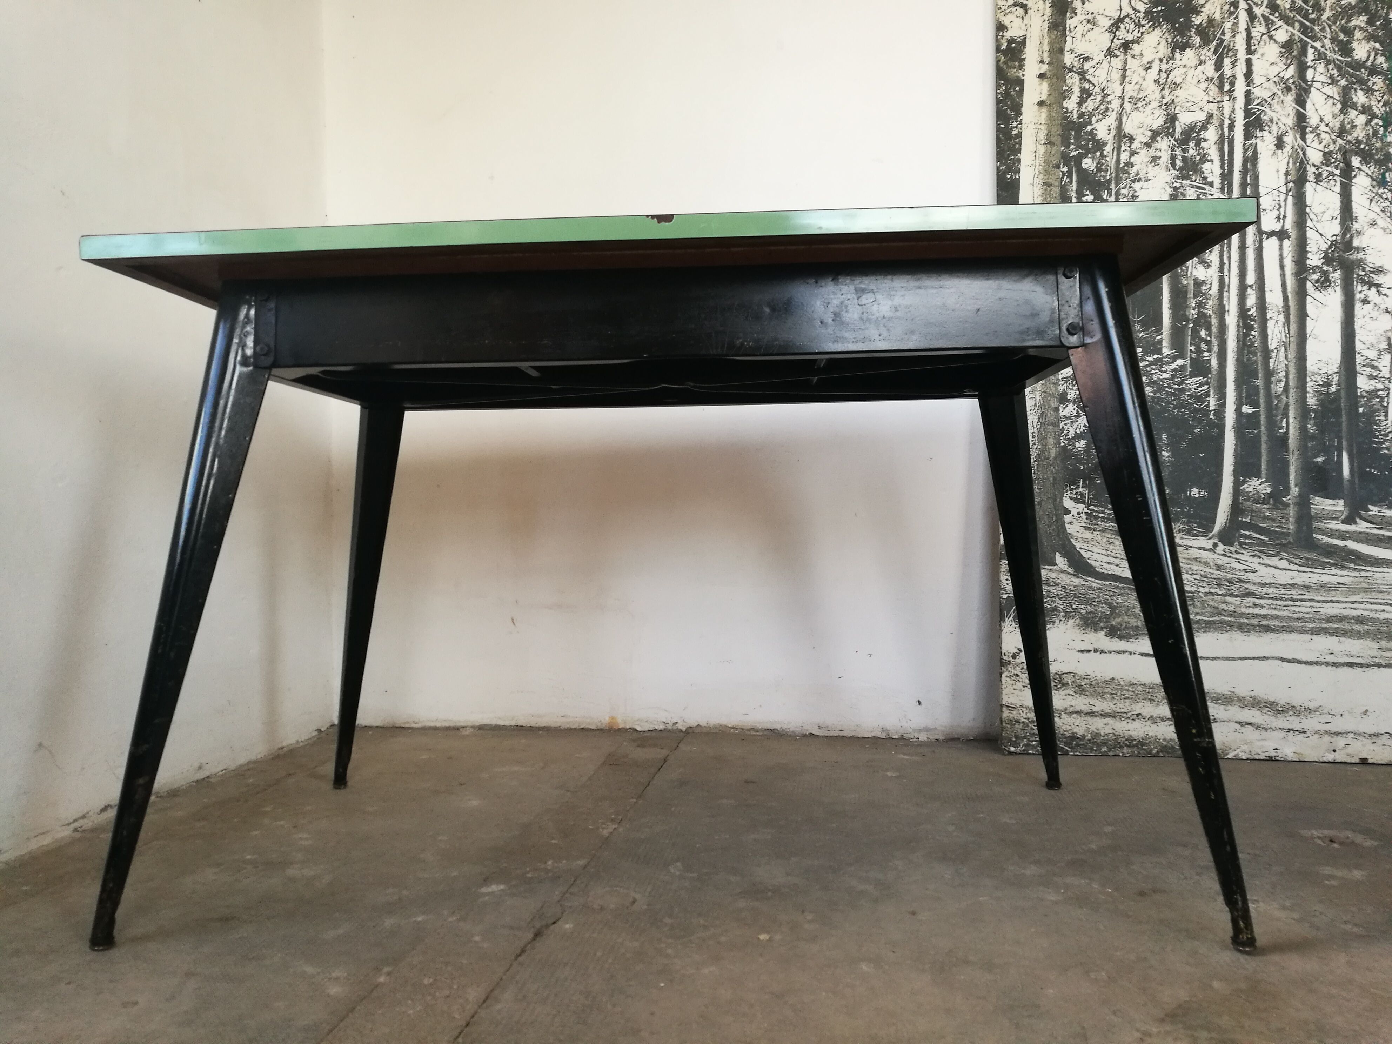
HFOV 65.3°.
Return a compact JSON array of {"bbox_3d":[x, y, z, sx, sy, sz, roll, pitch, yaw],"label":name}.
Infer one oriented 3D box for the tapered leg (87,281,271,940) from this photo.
[{"bbox_3d":[-0.550,0.091,1.182,0.067,0.730,0.071,9,-8,3],"label":"tapered leg"}]

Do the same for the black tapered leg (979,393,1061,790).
[{"bbox_3d":[0.501,0.071,1.674,0.067,0.728,0.071,-10,8,3],"label":"black tapered leg"}]

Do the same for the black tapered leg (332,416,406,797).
[{"bbox_3d":[-0.523,0.089,1.725,0.067,0.730,0.071,9,9,3],"label":"black tapered leg"}]

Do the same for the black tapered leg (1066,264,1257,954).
[{"bbox_3d":[0.474,0.073,1.131,0.067,0.728,0.071,-10,-9,3],"label":"black tapered leg"}]

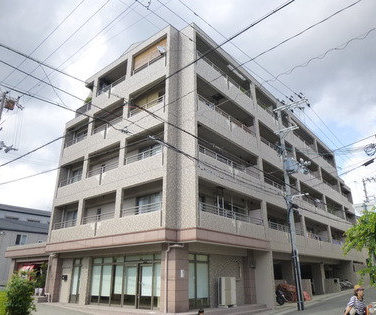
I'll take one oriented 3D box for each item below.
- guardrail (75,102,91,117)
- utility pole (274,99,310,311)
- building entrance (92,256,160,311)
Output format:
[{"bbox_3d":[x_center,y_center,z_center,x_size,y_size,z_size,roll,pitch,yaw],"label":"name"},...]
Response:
[{"bbox_3d":[-7.497,-3.334,21.799,2.200,0.940,0.090,-17,-27,37],"label":"guardrail"},{"bbox_3d":[6.763,2.217,18.095,2.250,12.500,0.850,-17,-27,37],"label":"utility pole"},{"bbox_3d":[-3.309,6.252,15.405,5.400,2.430,0.220,-17,-27,37],"label":"building entrance"}]

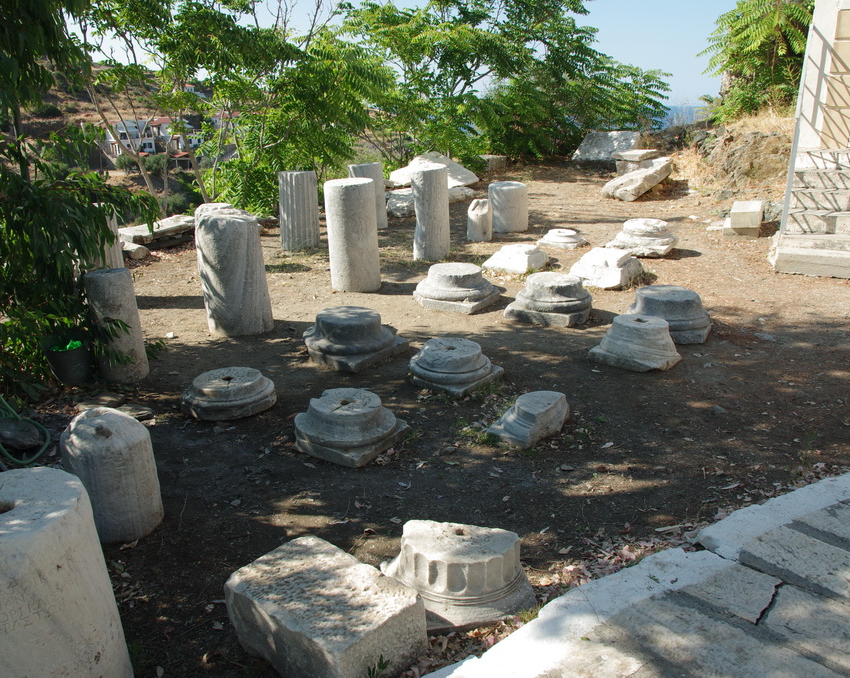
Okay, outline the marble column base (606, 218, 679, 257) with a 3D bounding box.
[{"bbox_3d":[2.577,-1.212,8.377,0.660,0.310,0.660,10,21,31],"label":"marble column base"}]

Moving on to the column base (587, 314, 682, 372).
[{"bbox_3d":[1.517,0.009,5.044,0.499,0.271,0.474,12,22,35],"label":"column base"}]

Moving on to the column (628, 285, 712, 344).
[{"bbox_3d":[1.837,-0.202,5.399,0.600,0.320,0.570,2,18,8],"label":"column"}]

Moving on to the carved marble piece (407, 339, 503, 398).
[{"bbox_3d":[0.176,0.158,4.717,0.470,0.195,0.470,11,22,34],"label":"carved marble piece"}]

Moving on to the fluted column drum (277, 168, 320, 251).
[{"bbox_3d":[-1.651,-1.680,9.269,0.504,0.951,0.504,-1,18,0],"label":"fluted column drum"}]

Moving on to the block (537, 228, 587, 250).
[{"bbox_3d":[1.789,-1.311,9.212,0.463,0.161,0.462,16,25,42],"label":"block"}]

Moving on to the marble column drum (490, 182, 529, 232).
[{"bbox_3d":[1.159,-1.800,9.716,0.500,0.600,0.500,-1,18,0],"label":"marble column drum"}]

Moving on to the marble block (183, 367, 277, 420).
[{"bbox_3d":[-1.186,0.314,4.309,0.565,0.165,0.543,-1,18,0],"label":"marble block"}]

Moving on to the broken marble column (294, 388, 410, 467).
[{"bbox_3d":[-0.410,0.447,3.883,0.475,0.215,0.475,11,22,33],"label":"broken marble column"}]

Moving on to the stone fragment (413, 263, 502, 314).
[{"bbox_3d":[0.306,-0.500,6.604,0.606,0.307,0.598,11,22,32],"label":"stone fragment"}]

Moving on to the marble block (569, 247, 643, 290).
[{"bbox_3d":[1.908,-0.782,7.429,0.568,0.268,0.584,16,25,42],"label":"marble block"}]

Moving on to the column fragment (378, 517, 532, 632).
[{"bbox_3d":[0.129,0.847,2.594,0.530,0.240,0.340,3,19,15],"label":"column fragment"}]

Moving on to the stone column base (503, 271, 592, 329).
[{"bbox_3d":[1.073,-0.361,6.108,0.573,0.325,0.557,10,21,30],"label":"stone column base"}]

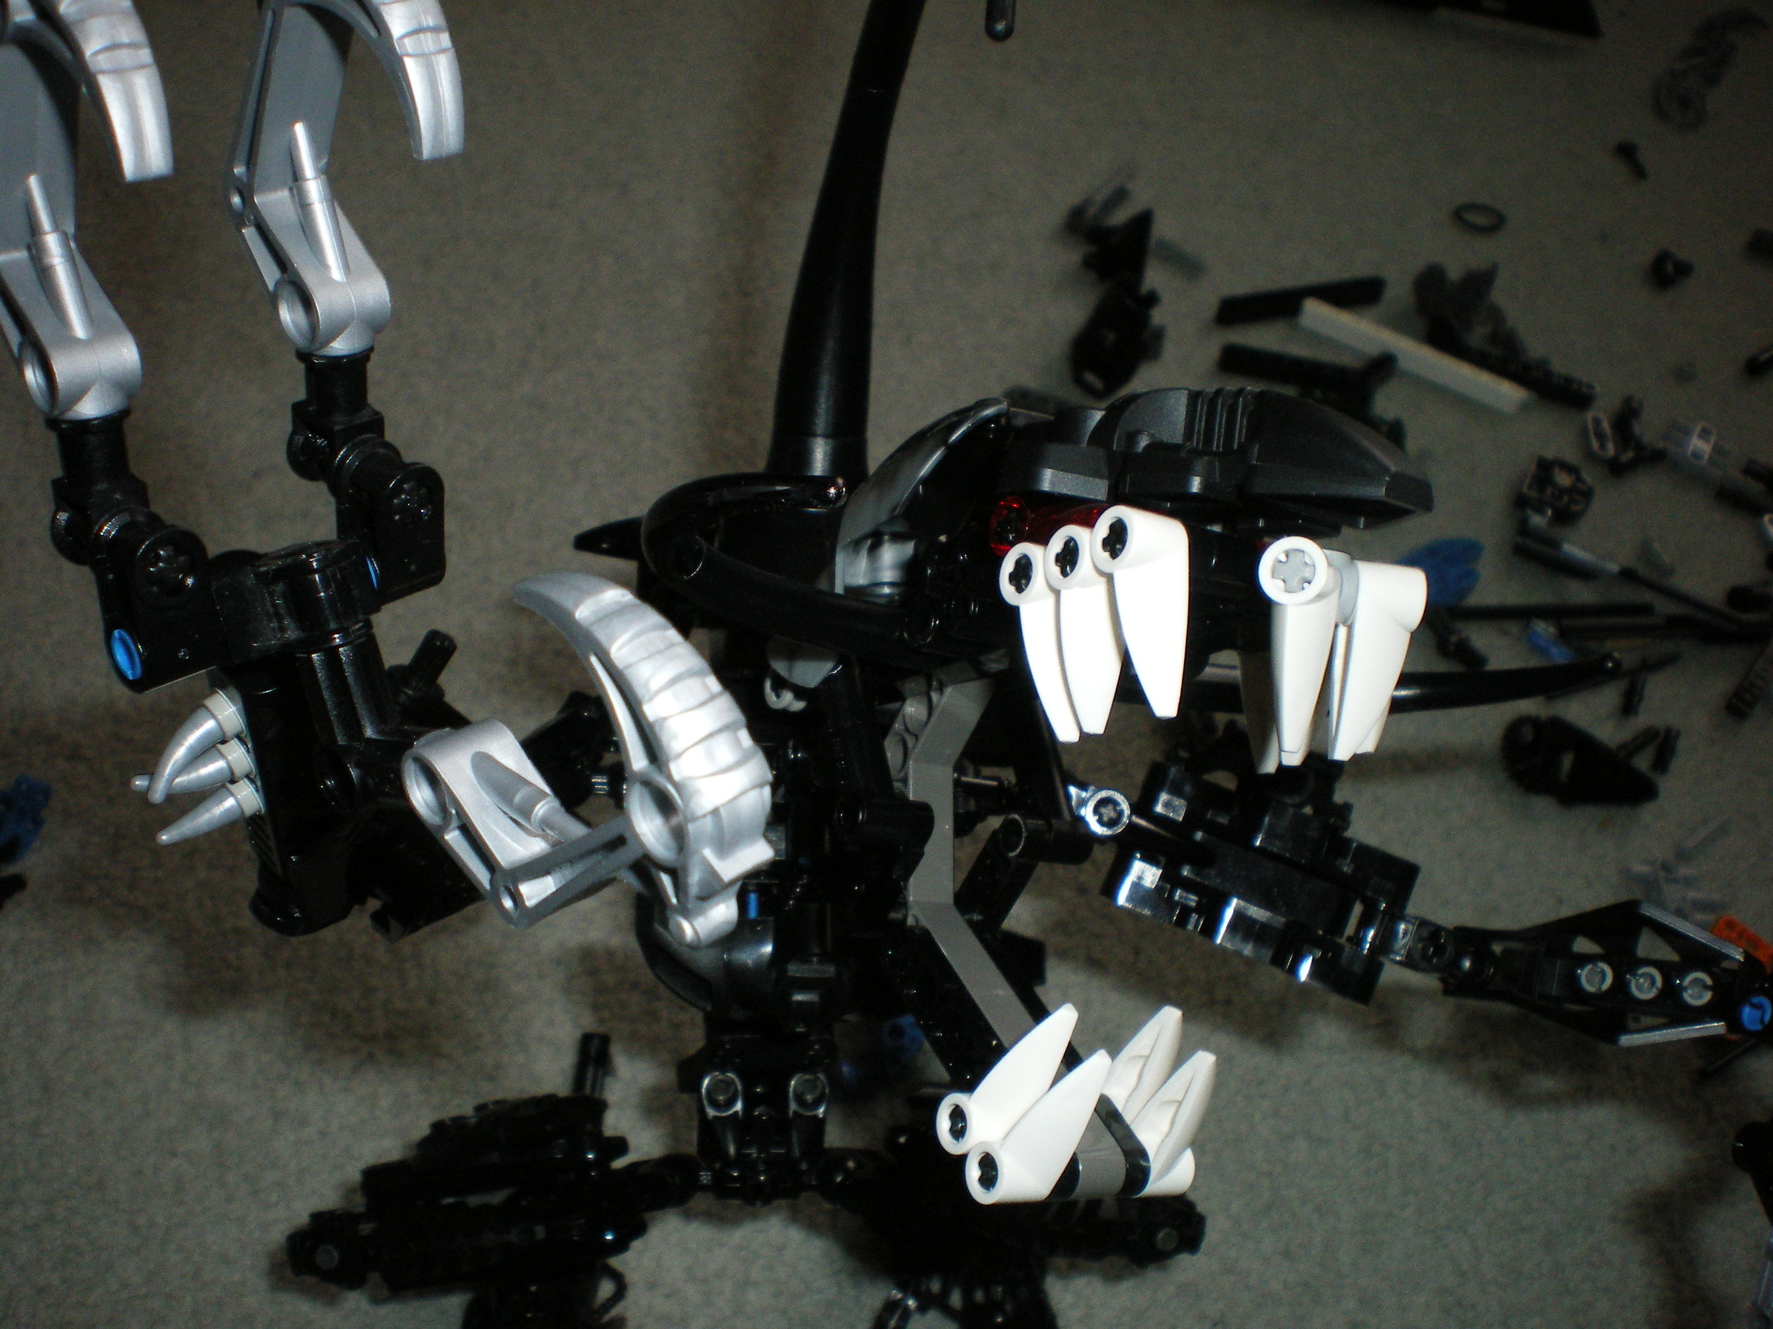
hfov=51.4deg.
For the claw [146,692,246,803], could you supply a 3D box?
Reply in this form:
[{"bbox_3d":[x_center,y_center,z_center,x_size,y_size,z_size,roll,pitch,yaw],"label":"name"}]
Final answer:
[{"bbox_3d":[-0.080,0.010,0.212,0.014,0.007,0.005,-38,13,-14],"label":"claw"}]

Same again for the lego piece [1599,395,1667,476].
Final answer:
[{"bbox_3d":[0.247,-0.076,0.610,0.021,0.011,0.026,13,46,12],"label":"lego piece"}]

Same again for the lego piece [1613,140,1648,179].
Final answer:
[{"bbox_3d":[0.301,-0.204,0.744,0.008,0.006,0.020,-4,45,-5],"label":"lego piece"}]

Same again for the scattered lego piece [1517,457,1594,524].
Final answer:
[{"bbox_3d":[0.213,-0.055,0.588,0.023,0.013,0.021,11,45,10],"label":"scattered lego piece"}]

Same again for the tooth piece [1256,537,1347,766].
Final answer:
[{"bbox_3d":[0.045,-0.002,0.204,0.008,0.025,0.008,3,0,15],"label":"tooth piece"}]

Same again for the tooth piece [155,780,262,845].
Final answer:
[{"bbox_3d":[-0.081,0.018,0.220,0.014,0.006,0.005,-26,50,-14],"label":"tooth piece"}]

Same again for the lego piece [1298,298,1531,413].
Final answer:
[{"bbox_3d":[0.198,-0.116,0.695,0.092,0.008,0.008,29,50,23],"label":"lego piece"}]

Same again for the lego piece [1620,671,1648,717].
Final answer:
[{"bbox_3d":[0.232,0.009,0.572,0.005,0.005,0.016,20,47,16],"label":"lego piece"}]

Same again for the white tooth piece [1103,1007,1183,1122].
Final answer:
[{"bbox_3d":[0.034,0.053,0.238,0.008,0.025,0.008,3,36,-29],"label":"white tooth piece"}]

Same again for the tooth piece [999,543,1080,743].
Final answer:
[{"bbox_3d":[0.019,-0.002,0.219,0.008,0.007,0.023,7,75,-34],"label":"tooth piece"}]

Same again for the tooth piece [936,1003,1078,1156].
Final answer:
[{"bbox_3d":[0.015,0.051,0.226,0.008,0.023,0.007,9,31,-36],"label":"tooth piece"}]

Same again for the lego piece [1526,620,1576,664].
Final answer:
[{"bbox_3d":[0.211,-0.007,0.586,0.008,0.007,0.017,-19,49,-21],"label":"lego piece"}]

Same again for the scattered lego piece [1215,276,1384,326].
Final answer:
[{"bbox_3d":[0.161,-0.142,0.719,0.068,0.008,0.008,-10,46,-14],"label":"scattered lego piece"}]

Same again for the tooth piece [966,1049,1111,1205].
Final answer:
[{"bbox_3d":[0.019,0.055,0.220,0.008,0.023,0.007,9,31,-36],"label":"tooth piece"}]

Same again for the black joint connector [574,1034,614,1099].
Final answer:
[{"bbox_3d":[-0.053,0.072,0.332,0.005,0.005,0.013,14,81,1],"label":"black joint connector"}]

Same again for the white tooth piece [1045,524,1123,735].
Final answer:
[{"bbox_3d":[0.023,-0.004,0.214,0.008,0.023,0.007,7,-3,-34],"label":"white tooth piece"}]

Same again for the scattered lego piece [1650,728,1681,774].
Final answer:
[{"bbox_3d":[0.216,0.024,0.513,0.005,0.005,0.016,22,48,20],"label":"scattered lego piece"}]

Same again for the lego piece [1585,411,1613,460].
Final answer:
[{"bbox_3d":[0.257,-0.083,0.665,0.008,0.008,0.020,6,45,3],"label":"lego piece"}]

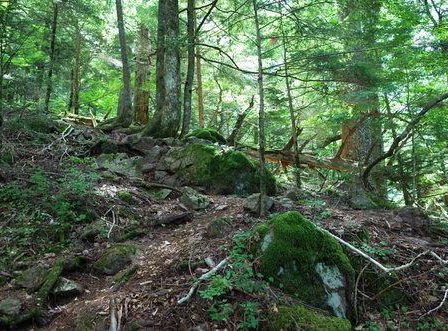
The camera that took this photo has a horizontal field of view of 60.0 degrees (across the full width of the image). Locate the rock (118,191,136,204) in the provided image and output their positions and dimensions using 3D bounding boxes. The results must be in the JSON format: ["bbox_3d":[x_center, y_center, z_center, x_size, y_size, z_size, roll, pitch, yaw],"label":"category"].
[{"bbox_3d":[-1.517,0.503,6.100,0.280,0.200,0.250,0,0,0],"label":"rock"}]

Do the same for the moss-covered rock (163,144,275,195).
[{"bbox_3d":[-0.103,0.075,7.300,2.100,1.000,1.500,0,-2,0],"label":"moss-covered rock"}]

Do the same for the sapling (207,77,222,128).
[{"bbox_3d":[-0.252,-1.672,10.300,0.400,1.380,0.350,0,-3,0],"label":"sapling"}]

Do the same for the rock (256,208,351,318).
[{"bbox_3d":[0.645,0.804,3.150,0.800,0.860,0.700,0,-2,0],"label":"rock"}]

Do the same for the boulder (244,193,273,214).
[{"bbox_3d":[0.569,0.627,6.400,0.460,0.350,0.380,0,0,0],"label":"boulder"}]

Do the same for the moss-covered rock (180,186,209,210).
[{"bbox_3d":[-0.441,0.493,5.800,0.420,0.360,0.360,0,-2,0],"label":"moss-covered rock"}]

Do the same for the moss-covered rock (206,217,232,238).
[{"bbox_3d":[-0.058,0.799,5.000,0.330,0.270,0.290,0,0,0],"label":"moss-covered rock"}]

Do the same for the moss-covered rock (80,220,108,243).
[{"bbox_3d":[-1.469,0.748,4.400,0.310,0.240,0.260,0,-2,0],"label":"moss-covered rock"}]

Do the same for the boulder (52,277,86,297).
[{"bbox_3d":[-1.262,0.982,3.150,0.260,0.160,0.220,0,-2,0],"label":"boulder"}]

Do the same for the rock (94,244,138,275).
[{"bbox_3d":[-1.094,0.962,3.950,0.440,0.280,0.380,0,0,-11],"label":"rock"}]

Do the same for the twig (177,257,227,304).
[{"bbox_3d":[-0.199,1.076,3.600,0.120,0.180,0.900,0,0,25],"label":"twig"}]

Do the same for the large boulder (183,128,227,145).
[{"bbox_3d":[-0.417,-0.620,8.300,0.930,0.360,0.700,0,-2,0],"label":"large boulder"}]

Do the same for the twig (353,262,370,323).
[{"bbox_3d":[0.975,0.900,2.750,0.120,0.430,0.120,0,-2,0],"label":"twig"}]

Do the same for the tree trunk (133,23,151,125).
[{"bbox_3d":[-2.345,-2.640,11.030,0.440,2.950,0.440,0,-7,0],"label":"tree trunk"}]

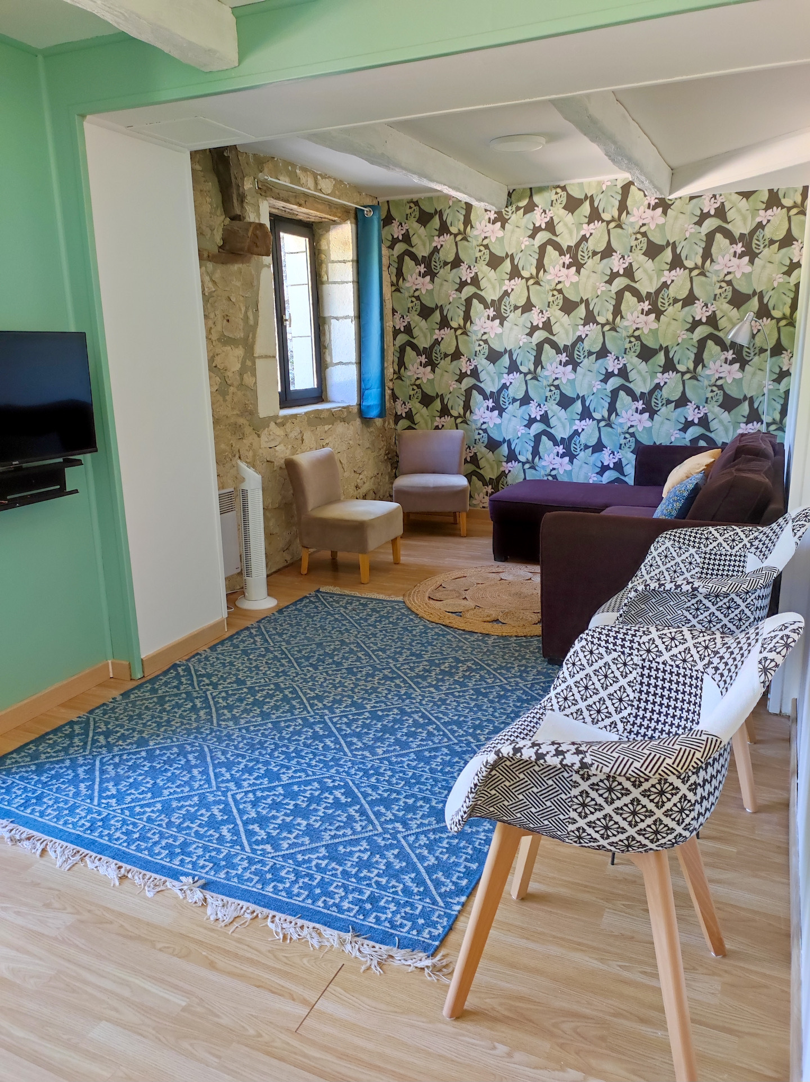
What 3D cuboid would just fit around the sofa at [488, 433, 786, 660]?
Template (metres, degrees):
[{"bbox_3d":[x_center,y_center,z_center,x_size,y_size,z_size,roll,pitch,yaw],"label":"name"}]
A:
[{"bbox_3d":[1.129,-0.114,4.189,1.570,0.770,2.300,5,16,24],"label":"sofa"}]

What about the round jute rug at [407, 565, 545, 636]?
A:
[{"bbox_3d":[0.604,0.288,4.186,1.200,0.020,1.200,-1,14,0],"label":"round jute rug"}]

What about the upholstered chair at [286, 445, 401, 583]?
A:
[{"bbox_3d":[-0.341,-0.169,4.680,0.530,0.700,0.515,5,16,23],"label":"upholstered chair"}]

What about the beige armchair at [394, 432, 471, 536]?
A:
[{"bbox_3d":[0.202,-0.424,5.627,0.515,0.700,0.530,0,14,4],"label":"beige armchair"}]

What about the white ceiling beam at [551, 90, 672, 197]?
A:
[{"bbox_3d":[1.062,-1.968,3.848,0.188,0.157,2.559,5,16,24],"label":"white ceiling beam"}]

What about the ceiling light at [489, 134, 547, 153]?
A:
[{"bbox_3d":[0.597,-2.094,4.126,0.292,0.030,0.292,-1,14,0],"label":"ceiling light"}]

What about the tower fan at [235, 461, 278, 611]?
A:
[{"bbox_3d":[-0.799,-0.041,4.104,0.225,0.760,0.225,-1,14,3],"label":"tower fan"}]

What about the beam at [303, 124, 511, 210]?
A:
[{"bbox_3d":[0.104,-2.059,4.282,0.174,0.157,2.559,5,16,24],"label":"beam"}]

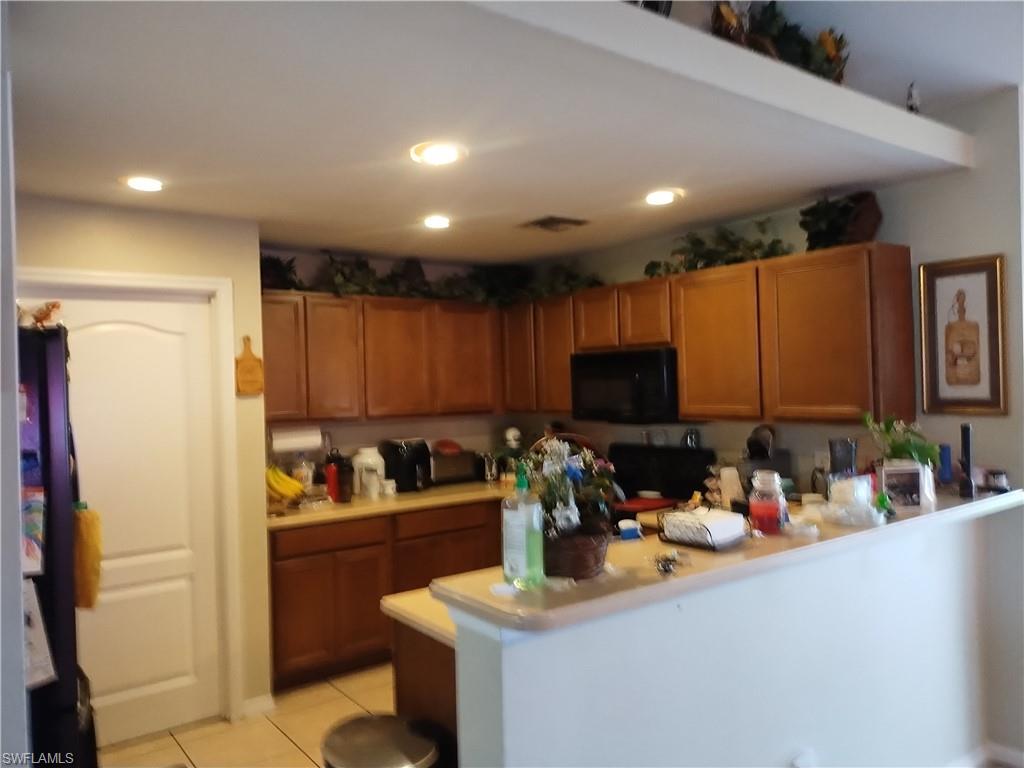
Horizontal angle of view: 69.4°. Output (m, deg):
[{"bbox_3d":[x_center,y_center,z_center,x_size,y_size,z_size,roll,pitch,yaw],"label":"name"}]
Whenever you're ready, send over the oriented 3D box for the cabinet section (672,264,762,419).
[{"bbox_3d":[1.120,-0.199,3.716,0.315,0.744,0.518,-1,0,-37],"label":"cabinet section"}]

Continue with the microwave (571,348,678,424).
[{"bbox_3d":[0.721,0.001,4.091,0.383,0.393,0.770,-1,0,-36],"label":"microwave"}]

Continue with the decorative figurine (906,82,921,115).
[{"bbox_3d":[1.457,-1.037,2.683,0.050,0.135,0.045,-1,0,-36],"label":"decorative figurine"}]

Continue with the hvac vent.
[{"bbox_3d":[0.220,-0.832,3.870,0.281,0.015,0.275,-1,0,-36],"label":"hvac vent"}]

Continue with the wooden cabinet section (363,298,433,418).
[{"bbox_3d":[-0.788,-0.162,4.753,0.476,0.744,0.315,-1,0,-37],"label":"wooden cabinet section"}]

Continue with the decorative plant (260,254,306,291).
[{"bbox_3d":[-1.362,-0.613,4.213,0.337,0.219,0.255,-1,0,-36],"label":"decorative plant"}]

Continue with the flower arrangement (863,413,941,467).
[{"bbox_3d":[1.390,0.198,2.640,0.256,0.187,0.217,-1,0,-37],"label":"flower arrangement"}]

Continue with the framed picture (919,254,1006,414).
[{"bbox_3d":[1.836,-0.192,3.012,0.025,0.630,0.320,-1,0,-37],"label":"framed picture"}]

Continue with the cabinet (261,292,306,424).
[{"bbox_3d":[-1.392,-0.145,4.213,0.334,0.716,0.332,-1,0,-36],"label":"cabinet"}]

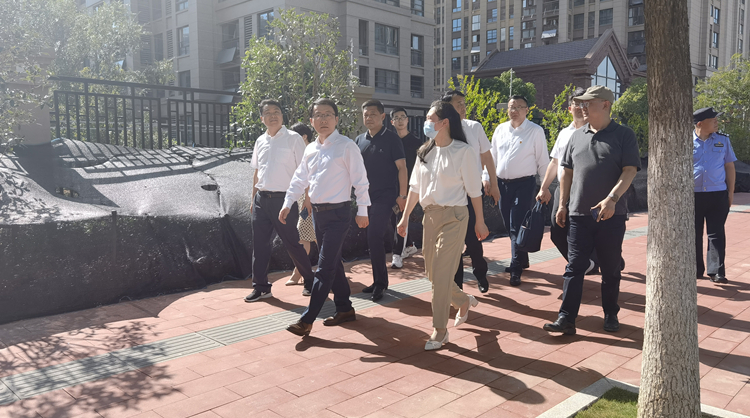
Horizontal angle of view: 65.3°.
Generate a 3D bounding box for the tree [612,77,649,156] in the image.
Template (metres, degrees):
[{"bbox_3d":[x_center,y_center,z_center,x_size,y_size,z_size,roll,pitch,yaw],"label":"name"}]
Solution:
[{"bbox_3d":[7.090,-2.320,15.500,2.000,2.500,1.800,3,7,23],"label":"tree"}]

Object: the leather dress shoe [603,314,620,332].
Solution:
[{"bbox_3d":[1.759,0.815,4.350,0.115,0.125,0.290,3,7,23],"label":"leather dress shoe"}]

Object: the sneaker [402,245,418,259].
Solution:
[{"bbox_3d":[0.410,0.494,6.750,0.115,0.140,0.280,5,9,38],"label":"sneaker"}]

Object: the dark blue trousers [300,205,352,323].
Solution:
[{"bbox_3d":[-0.333,0.393,4.284,0.370,0.880,0.540,5,7,43],"label":"dark blue trousers"}]

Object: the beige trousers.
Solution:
[{"bbox_3d":[0.516,0.408,4.220,0.350,0.870,0.380,4,7,32],"label":"beige trousers"}]

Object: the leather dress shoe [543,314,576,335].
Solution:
[{"bbox_3d":[1.299,0.806,4.118,0.285,0.120,0.105,13,-3,-32],"label":"leather dress shoe"}]

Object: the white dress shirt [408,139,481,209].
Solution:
[{"bbox_3d":[0.491,-0.258,4.130,0.500,0.530,0.340,5,8,37],"label":"white dress shirt"}]

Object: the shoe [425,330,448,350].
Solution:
[{"bbox_3d":[0.406,0.870,3.852,0.085,0.100,0.240,5,7,41],"label":"shoe"}]

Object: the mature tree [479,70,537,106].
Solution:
[{"bbox_3d":[5.750,-3.441,25.000,2.800,4.400,2.700,0,6,0],"label":"mature tree"}]

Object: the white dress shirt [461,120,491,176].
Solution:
[{"bbox_3d":[0.749,-0.484,5.120,0.500,0.650,0.320,4,8,30],"label":"white dress shirt"}]

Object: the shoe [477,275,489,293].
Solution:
[{"bbox_3d":[1.001,0.690,5.420,0.110,0.130,0.280,2,6,12],"label":"shoe"}]

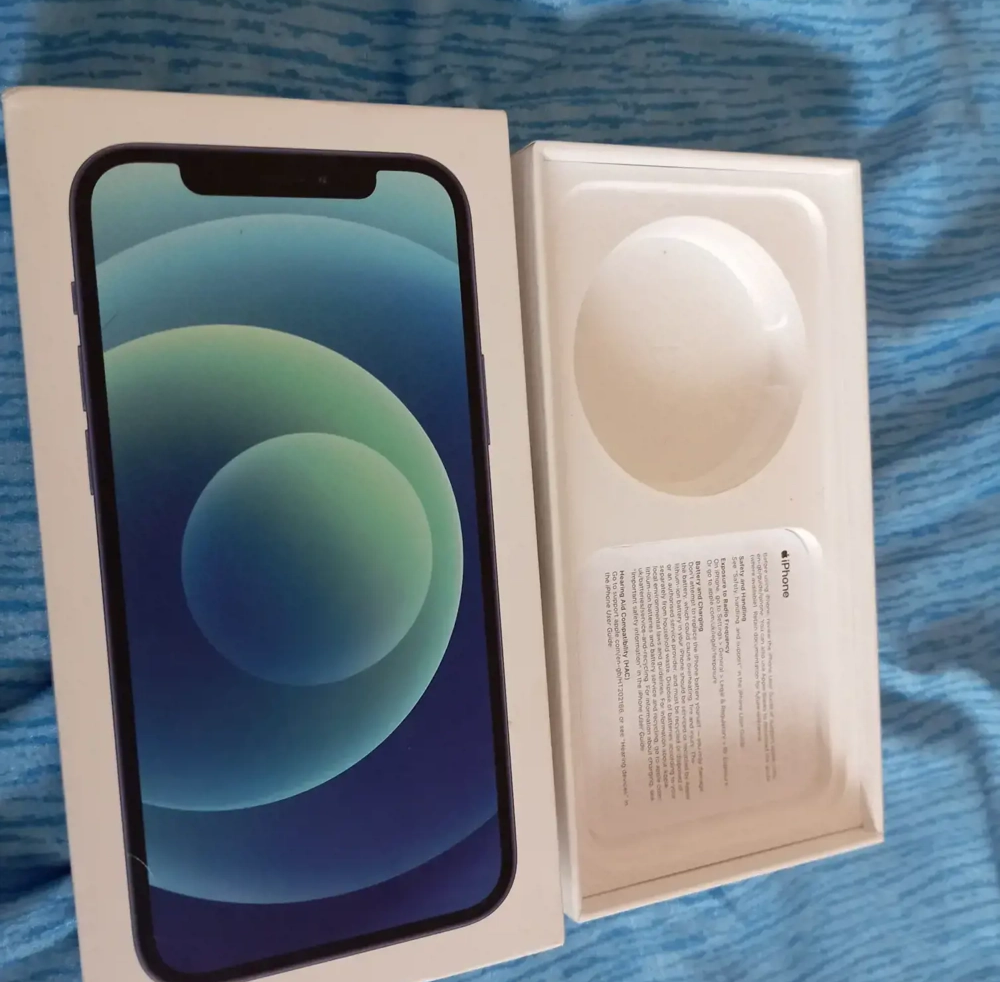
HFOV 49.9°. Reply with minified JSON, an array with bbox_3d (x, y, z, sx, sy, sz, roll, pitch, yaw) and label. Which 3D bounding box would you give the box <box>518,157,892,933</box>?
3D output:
[{"bbox_3d":[0.044,0.006,0.247,0.084,0.025,0.160,-5,94,-24],"label":"box"}]

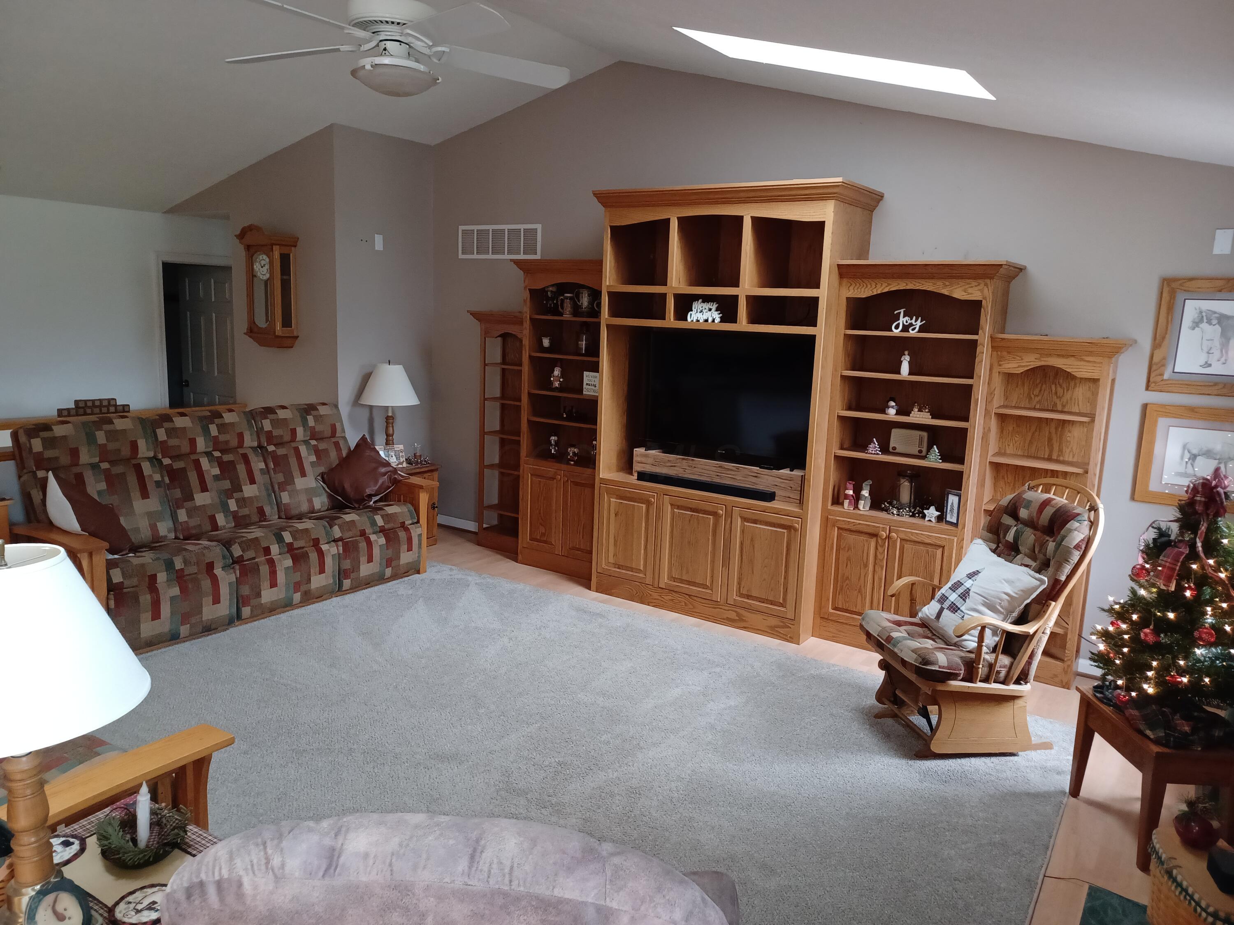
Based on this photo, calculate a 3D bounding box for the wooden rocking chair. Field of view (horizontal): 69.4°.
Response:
[{"bbox_3d":[1.509,0.630,3.745,0.760,1.145,0.640,1,10,-10],"label":"wooden rocking chair"}]

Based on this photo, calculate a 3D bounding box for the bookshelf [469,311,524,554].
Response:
[{"bbox_3d":[-0.752,-0.208,6.444,0.628,1.720,0.313,9,12,34],"label":"bookshelf"}]

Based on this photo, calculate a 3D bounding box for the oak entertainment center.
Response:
[{"bbox_3d":[0.614,-0.329,5.282,4.127,2.453,0.621,9,12,34],"label":"oak entertainment center"}]

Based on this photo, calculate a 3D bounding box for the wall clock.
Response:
[{"bbox_3d":[-2.573,-1.297,6.565,0.474,0.876,0.206,9,12,34],"label":"wall clock"}]

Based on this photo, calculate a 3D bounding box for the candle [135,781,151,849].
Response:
[{"bbox_3d":[-1.003,0.748,1.889,0.025,0.167,0.025,9,12,34],"label":"candle"}]

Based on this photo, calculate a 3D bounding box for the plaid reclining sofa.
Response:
[{"bbox_3d":[-2.216,0.260,5.296,0.950,1.068,2.270,9,12,34],"label":"plaid reclining sofa"}]

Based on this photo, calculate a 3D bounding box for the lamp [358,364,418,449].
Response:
[{"bbox_3d":[-1.642,-0.359,6.446,0.434,0.751,0.434,9,12,34],"label":"lamp"}]

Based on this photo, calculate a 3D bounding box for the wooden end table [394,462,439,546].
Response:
[{"bbox_3d":[-1.625,0.309,6.547,0.524,0.598,0.393,9,12,34],"label":"wooden end table"}]

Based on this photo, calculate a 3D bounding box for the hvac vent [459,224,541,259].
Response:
[{"bbox_3d":[-0.870,-1.611,6.506,0.806,0.238,0.022,9,12,34],"label":"hvac vent"}]

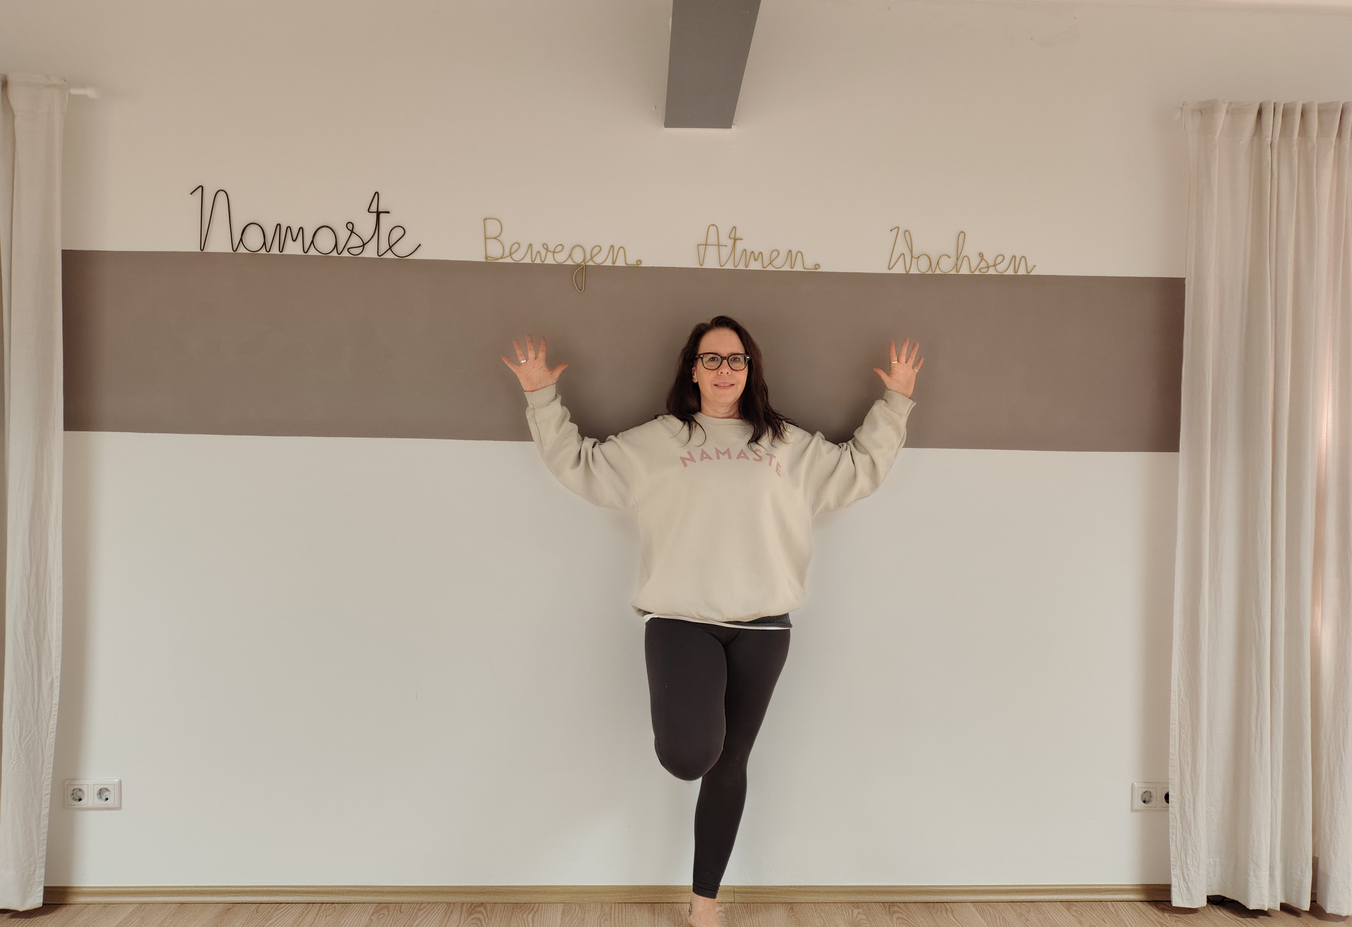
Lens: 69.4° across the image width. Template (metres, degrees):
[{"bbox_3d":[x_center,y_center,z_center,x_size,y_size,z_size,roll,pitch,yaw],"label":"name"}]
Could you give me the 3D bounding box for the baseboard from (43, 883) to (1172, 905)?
[{"bbox_3d":[-0.143,1.209,2.741,3.310,0.049,0.018,1,-1,-2],"label":"baseboard"}]

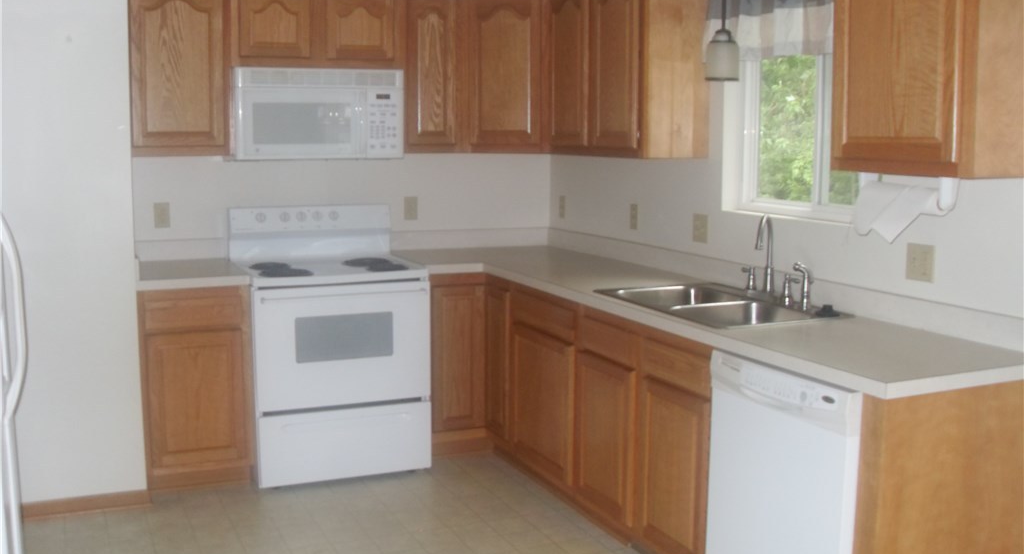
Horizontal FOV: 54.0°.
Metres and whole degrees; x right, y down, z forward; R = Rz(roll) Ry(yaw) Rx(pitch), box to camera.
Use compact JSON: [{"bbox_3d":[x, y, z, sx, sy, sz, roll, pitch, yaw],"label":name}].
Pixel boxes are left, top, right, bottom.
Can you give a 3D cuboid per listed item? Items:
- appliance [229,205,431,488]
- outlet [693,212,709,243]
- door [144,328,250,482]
[{"bbox_3d":[-0.833,0.272,4.517,0.762,1.148,0.680,-3,9,-24],"label":"appliance"},{"bbox_3d":[0.760,-0.195,4.059,0.010,0.115,0.110,-3,9,-24],"label":"outlet"},{"bbox_3d":[-1.271,0.503,4.058,0.395,0.588,0.022,-3,9,-24],"label":"door"}]

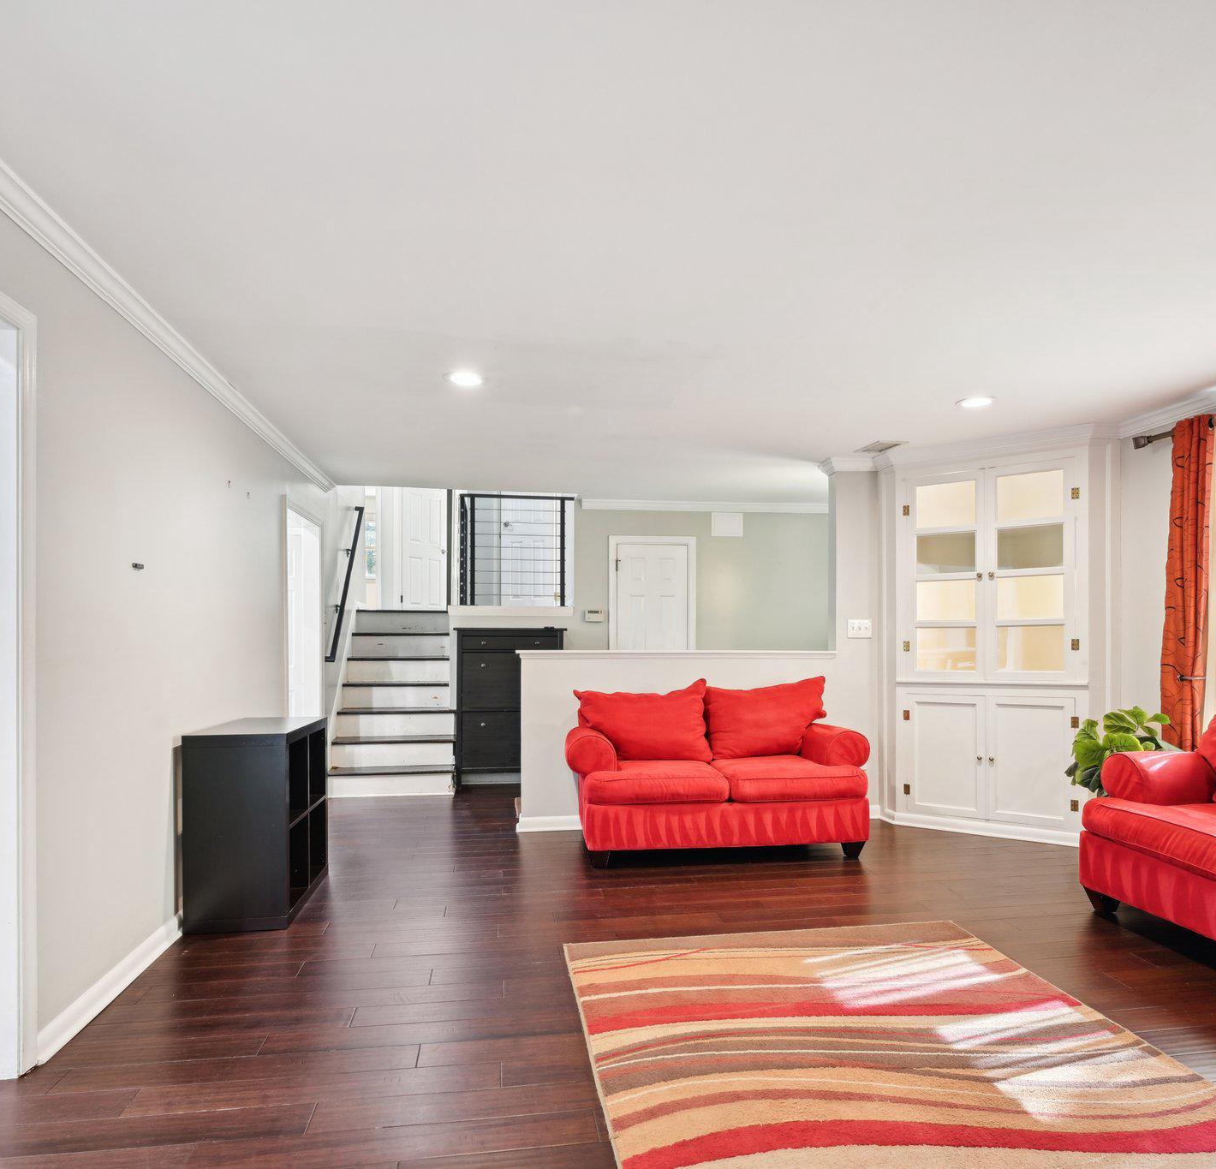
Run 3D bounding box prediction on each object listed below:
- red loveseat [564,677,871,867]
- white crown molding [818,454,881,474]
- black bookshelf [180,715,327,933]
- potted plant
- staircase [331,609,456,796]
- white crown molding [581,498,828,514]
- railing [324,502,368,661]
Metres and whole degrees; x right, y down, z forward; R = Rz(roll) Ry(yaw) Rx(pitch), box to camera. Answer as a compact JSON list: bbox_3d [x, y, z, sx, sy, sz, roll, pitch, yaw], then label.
[{"bbox_3d":[0.580,1.029,4.520,1.660,0.940,0.880,0,-3,-8],"label":"red loveseat"},{"bbox_3d":[1.610,-0.786,5.190,0.430,0.100,0.110,0,-3,-8],"label":"white crown molding"},{"bbox_3d":[-1.545,1.018,3.480,0.390,0.780,0.780,0,-3,-8],"label":"black bookshelf"},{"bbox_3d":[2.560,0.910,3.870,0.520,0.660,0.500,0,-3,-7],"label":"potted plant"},{"bbox_3d":[-1.780,0.939,6.700,0.950,1.470,1.580,0,-3,-9],"label":"staircase"},{"bbox_3d":[0.849,-0.652,6.464,2.180,0.080,0.070,0,-3,-8],"label":"white crown molding"},{"bbox_3d":[-2.140,-0.049,6.420,0.090,1.380,1.430,0,-3,-8],"label":"railing"}]

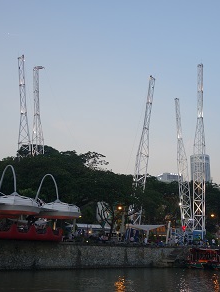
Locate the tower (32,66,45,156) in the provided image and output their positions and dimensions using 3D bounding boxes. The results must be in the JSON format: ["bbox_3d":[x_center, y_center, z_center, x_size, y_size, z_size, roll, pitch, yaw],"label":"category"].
[{"bbox_3d":[-15.500,0.140,73.300,2.300,38.500,2.300,12,-24,-42],"label":"tower"}]

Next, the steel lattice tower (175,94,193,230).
[{"bbox_3d":[19.180,5.080,89.900,2.300,39.000,2.300,1,-19,-4],"label":"steel lattice tower"}]

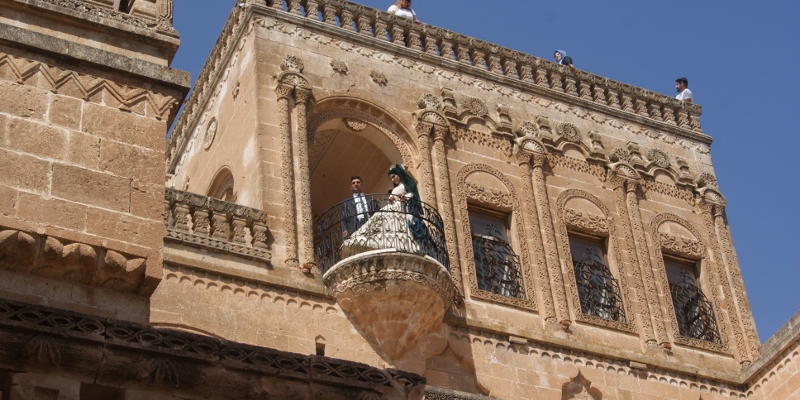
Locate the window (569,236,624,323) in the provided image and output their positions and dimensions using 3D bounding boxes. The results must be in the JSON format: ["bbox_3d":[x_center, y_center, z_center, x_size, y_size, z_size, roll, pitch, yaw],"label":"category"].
[{"bbox_3d":[2.839,1.161,21.893,0.765,1.516,0.200,14,-42,-23],"label":"window"}]

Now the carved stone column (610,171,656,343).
[{"bbox_3d":[3.838,0.902,24.483,0.250,3.480,0.250,14,-44,-22],"label":"carved stone column"}]

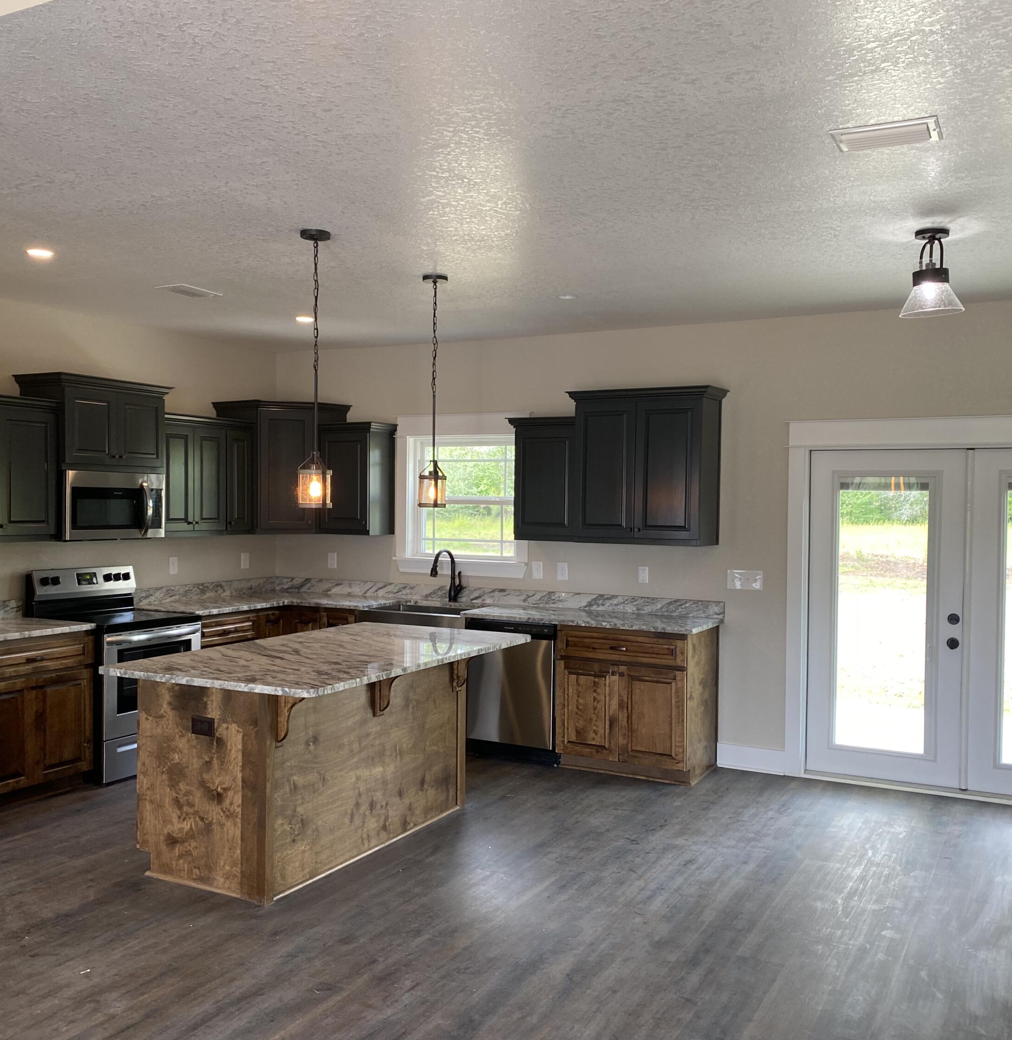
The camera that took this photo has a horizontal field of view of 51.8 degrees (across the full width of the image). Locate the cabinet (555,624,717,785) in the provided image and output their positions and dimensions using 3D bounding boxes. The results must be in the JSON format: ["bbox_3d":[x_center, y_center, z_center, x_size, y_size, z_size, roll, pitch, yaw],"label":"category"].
[{"bbox_3d":[0.813,1.085,6.441,0.843,0.897,0.605,1,1,28],"label":"cabinet"}]

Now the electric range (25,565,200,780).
[{"bbox_3d":[-2.373,0.905,6.398,0.680,1.198,0.759,1,1,28],"label":"electric range"}]

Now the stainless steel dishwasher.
[{"bbox_3d":[0.156,1.083,6.778,0.605,0.862,0.620,1,1,28],"label":"stainless steel dishwasher"}]

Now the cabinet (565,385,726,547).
[{"bbox_3d":[0.877,-0.325,6.520,0.938,0.950,0.405,1,1,28],"label":"cabinet"}]

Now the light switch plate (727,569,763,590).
[{"bbox_3d":[1.479,0.373,6.431,0.218,0.121,0.010,1,1,28],"label":"light switch plate"}]

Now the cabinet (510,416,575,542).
[{"bbox_3d":[0.303,-0.260,6.833,0.467,0.794,0.360,1,1,28],"label":"cabinet"}]

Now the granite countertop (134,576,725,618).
[{"bbox_3d":[-0.571,0.559,6.688,3.595,0.149,1.493,1,1,28],"label":"granite countertop"}]

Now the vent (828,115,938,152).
[{"bbox_3d":[1.159,-1.164,3.164,0.302,0.020,0.214,1,1,28],"label":"vent"}]

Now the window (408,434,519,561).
[{"bbox_3d":[-0.295,-0.155,7.401,0.910,0.897,0.100,1,1,28],"label":"window"}]

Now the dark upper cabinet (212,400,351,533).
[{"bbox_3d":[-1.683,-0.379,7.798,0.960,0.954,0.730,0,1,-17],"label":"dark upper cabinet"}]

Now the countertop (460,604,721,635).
[{"bbox_3d":[0.535,0.618,6.561,1.532,0.033,0.643,1,1,28],"label":"countertop"}]

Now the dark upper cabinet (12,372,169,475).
[{"bbox_3d":[-2.507,-0.575,6.392,0.418,0.539,0.856,1,1,28],"label":"dark upper cabinet"}]

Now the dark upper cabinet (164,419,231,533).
[{"bbox_3d":[-2.197,-0.291,7.007,0.355,0.798,0.630,1,1,28],"label":"dark upper cabinet"}]

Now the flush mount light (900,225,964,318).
[{"bbox_3d":[1.784,-1.030,4.366,0.263,0.340,0.263,1,1,28],"label":"flush mount light"}]

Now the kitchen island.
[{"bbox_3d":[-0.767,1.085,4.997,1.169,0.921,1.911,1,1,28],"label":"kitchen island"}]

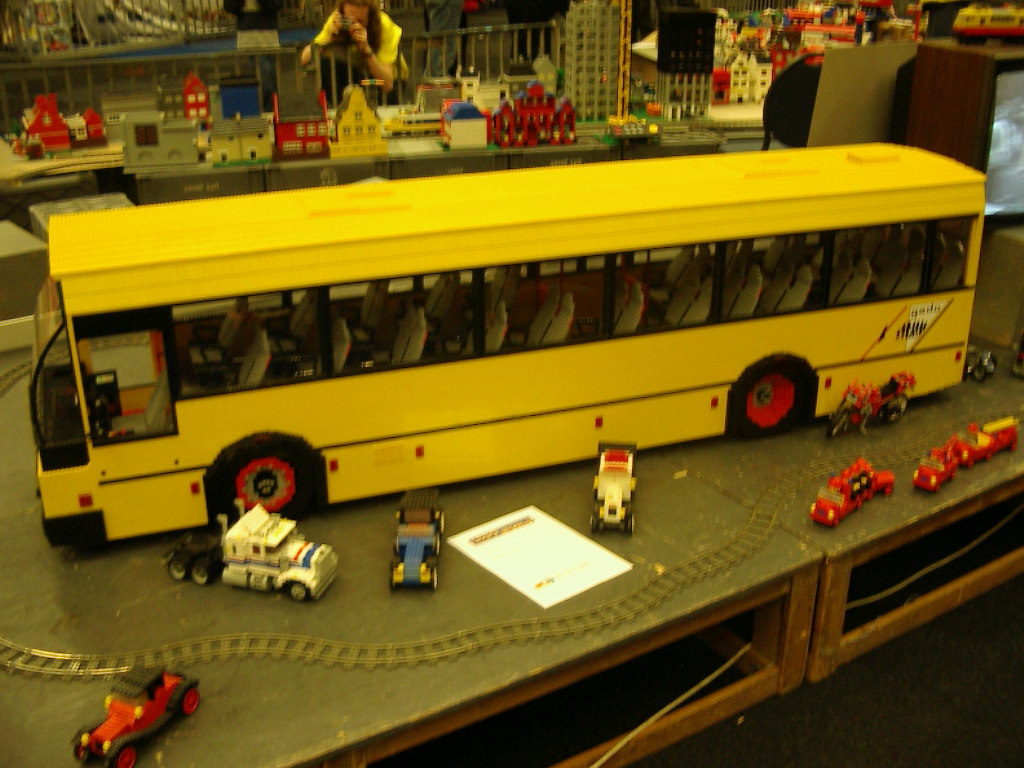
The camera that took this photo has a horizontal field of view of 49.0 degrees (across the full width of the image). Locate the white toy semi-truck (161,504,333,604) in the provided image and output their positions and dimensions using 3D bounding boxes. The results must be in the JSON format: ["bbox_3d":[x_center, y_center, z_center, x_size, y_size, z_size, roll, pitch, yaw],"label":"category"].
[{"bbox_3d":[-0.473,0.281,2.005,0.308,0.146,0.096,6,24,15],"label":"white toy semi-truck"}]

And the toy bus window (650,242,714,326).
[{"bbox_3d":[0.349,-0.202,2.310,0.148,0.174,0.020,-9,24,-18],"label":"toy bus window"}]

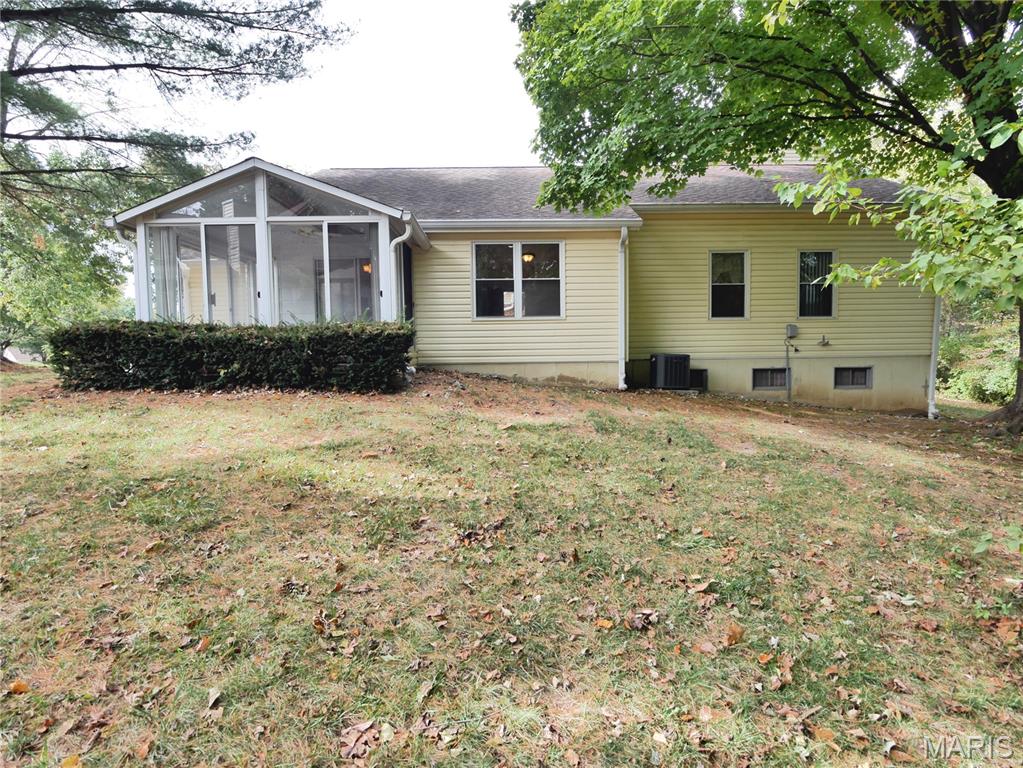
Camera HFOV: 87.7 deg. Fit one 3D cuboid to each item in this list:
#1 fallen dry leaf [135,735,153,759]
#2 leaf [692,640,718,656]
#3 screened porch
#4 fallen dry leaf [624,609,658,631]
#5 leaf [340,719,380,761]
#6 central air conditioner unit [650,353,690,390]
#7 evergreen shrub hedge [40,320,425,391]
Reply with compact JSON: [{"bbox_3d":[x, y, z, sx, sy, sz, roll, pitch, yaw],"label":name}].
[{"bbox_3d":[-1.180,1.165,1.706,0.050,0.022,0.075,-5,12,-37],"label":"fallen dry leaf"},{"bbox_3d":[0.841,1.146,2.306,0.085,0.025,0.069,2,10,-2],"label":"leaf"},{"bbox_3d":[-3.746,-1.780,9.934,4.404,3.304,4.049,-1,3,-1],"label":"screened porch"},{"bbox_3d":[0.606,1.098,2.480,0.130,0.045,0.097,2,10,-2],"label":"fallen dry leaf"},{"bbox_3d":[-0.499,1.176,1.760,0.099,0.040,0.124,2,10,-2],"label":"leaf"},{"bbox_3d":[3.300,-0.276,11.225,0.711,0.720,0.683,-1,3,-1],"label":"central air conditioner unit"},{"bbox_3d":[-3.579,-0.368,7.270,4.448,0.878,1.071,-1,3,-1],"label":"evergreen shrub hedge"}]

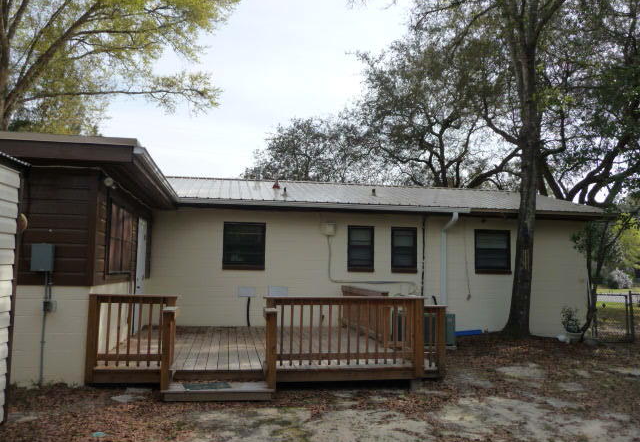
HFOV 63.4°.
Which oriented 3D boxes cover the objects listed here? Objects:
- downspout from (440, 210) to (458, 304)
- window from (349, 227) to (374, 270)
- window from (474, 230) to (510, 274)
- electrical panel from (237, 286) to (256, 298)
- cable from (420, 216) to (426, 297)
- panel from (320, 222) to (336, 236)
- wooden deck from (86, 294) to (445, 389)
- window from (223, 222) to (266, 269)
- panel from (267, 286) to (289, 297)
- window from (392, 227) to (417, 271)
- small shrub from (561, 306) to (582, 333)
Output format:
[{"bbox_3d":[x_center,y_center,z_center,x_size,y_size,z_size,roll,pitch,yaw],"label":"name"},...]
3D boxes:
[{"bbox_3d":[2.978,1.138,11.897,0.150,2.630,0.620,2,-6,-10],"label":"downspout"},{"bbox_3d":[0.953,0.653,11.905,0.628,1.045,0.120,2,-6,-10],"label":"window"},{"bbox_3d":[4.174,0.759,12.473,0.932,1.040,0.120,2,-6,-10],"label":"window"},{"bbox_3d":[-1.585,1.540,11.295,0.410,0.250,0.120,2,-6,-10],"label":"electrical panel"},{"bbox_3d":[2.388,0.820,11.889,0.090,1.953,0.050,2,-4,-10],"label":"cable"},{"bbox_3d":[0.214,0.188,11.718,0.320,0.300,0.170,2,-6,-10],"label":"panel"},{"bbox_3d":[-0.947,1.729,8.851,4.570,1.140,5.000,2,-6,-10],"label":"wooden deck"},{"bbox_3d":[-1.662,0.565,11.443,0.955,1.035,0.120,2,-6,-10],"label":"window"},{"bbox_3d":[-0.915,1.564,11.413,0.470,0.260,0.120,2,-6,-10],"label":"panel"},{"bbox_3d":[1.973,0.693,12.084,0.634,1.050,0.120,2,-6,-10],"label":"window"},{"bbox_3d":[5.939,2.358,12.285,0.420,0.630,0.380,2,-6,-10],"label":"small shrub"}]

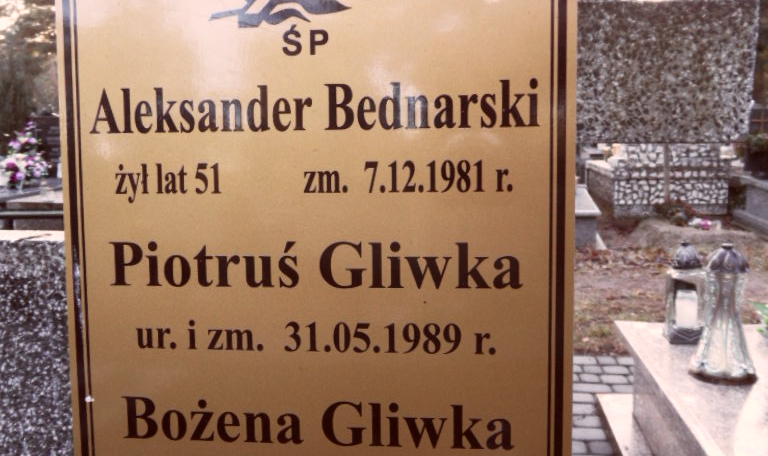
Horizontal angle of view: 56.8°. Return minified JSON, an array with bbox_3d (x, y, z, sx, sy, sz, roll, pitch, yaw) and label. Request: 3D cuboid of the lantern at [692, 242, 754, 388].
[{"bbox_3d":[0.926,0.223,1.925,0.169,0.363,0.169,2,8,24],"label":"lantern"}]

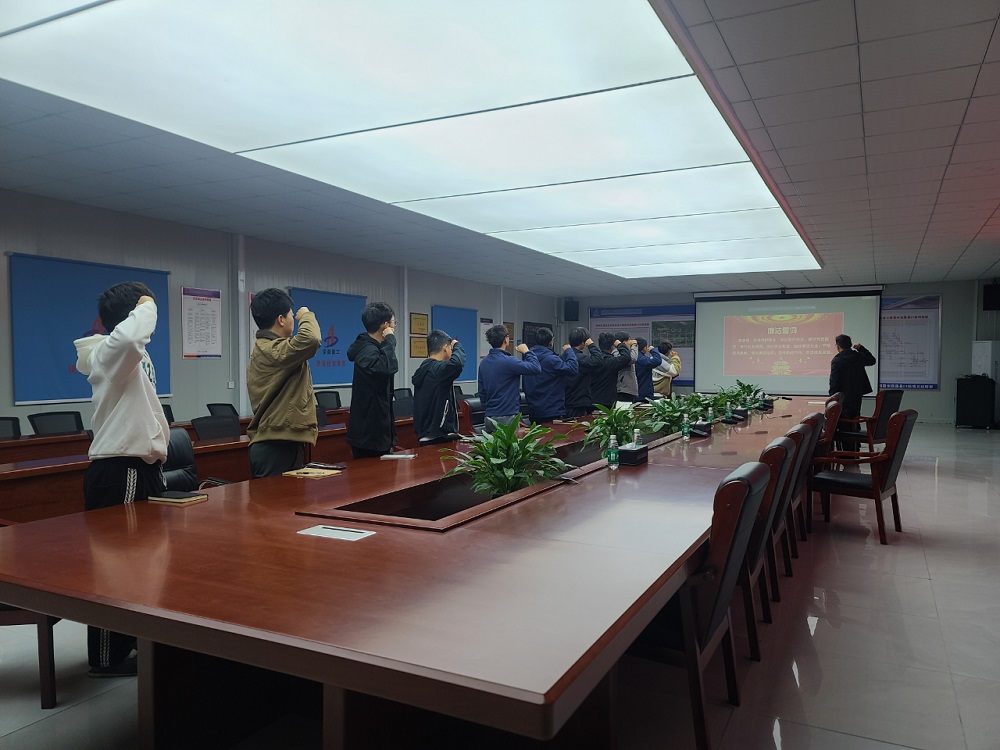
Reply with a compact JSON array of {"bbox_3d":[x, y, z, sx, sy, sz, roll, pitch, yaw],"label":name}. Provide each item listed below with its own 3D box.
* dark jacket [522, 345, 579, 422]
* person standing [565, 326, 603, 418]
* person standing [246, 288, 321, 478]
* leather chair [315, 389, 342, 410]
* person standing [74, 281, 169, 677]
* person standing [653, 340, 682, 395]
[{"bbox_3d":[0.538,0.075,7.693,0.560,0.799,0.440,1,2,38],"label":"dark jacket"},{"bbox_3d":[0.970,0.329,8.488,0.460,1.797,0.560,-1,2,-40],"label":"person standing"},{"bbox_3d":[-1.244,0.438,4.176,0.450,1.800,0.500,-1,2,-30],"label":"person standing"},{"bbox_3d":[-2.495,0.729,10.367,0.600,0.940,0.580,1,1,28],"label":"leather chair"},{"bbox_3d":[-1.724,0.473,3.321,0.450,1.770,0.500,-1,1,-20],"label":"person standing"},{"bbox_3d":[2.722,0.302,11.819,0.460,1.710,0.520,-1,1,-22],"label":"person standing"}]

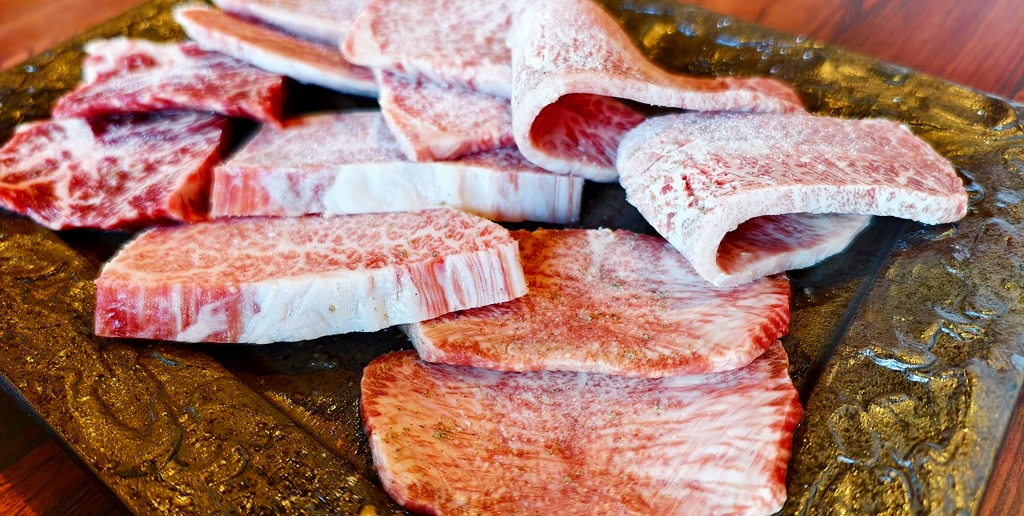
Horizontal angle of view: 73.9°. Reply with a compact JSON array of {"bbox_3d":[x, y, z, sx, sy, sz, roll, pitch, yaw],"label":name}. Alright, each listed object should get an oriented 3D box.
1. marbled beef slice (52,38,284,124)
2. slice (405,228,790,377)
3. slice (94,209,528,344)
[{"bbox_3d":[-0.122,-0.063,0.247,0.083,0.019,0.048,1,48,5],"label":"marbled beef slice"},{"bbox_3d":[0.022,0.011,0.177,0.098,0.010,0.050,-2,42,2],"label":"slice"},{"bbox_3d":[-0.053,0.003,0.179,0.115,0.021,0.029,-4,48,5],"label":"slice"}]

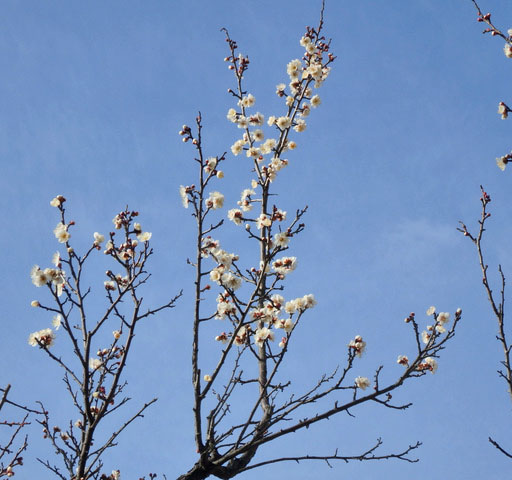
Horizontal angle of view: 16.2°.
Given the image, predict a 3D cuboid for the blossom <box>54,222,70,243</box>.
[{"bbox_3d":[-0.340,-0.013,3.150,0.027,0.034,0.026,2,-10,-9],"label":"blossom"}]

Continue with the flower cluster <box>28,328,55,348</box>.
[{"bbox_3d":[-0.377,0.173,3.150,0.044,0.034,0.034,-6,-19,18],"label":"flower cluster"}]

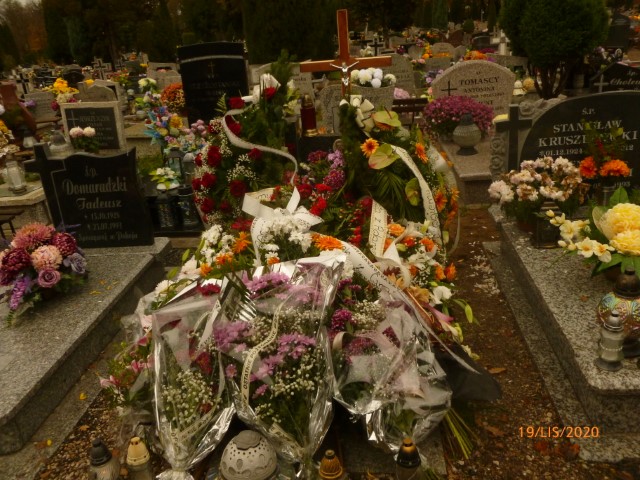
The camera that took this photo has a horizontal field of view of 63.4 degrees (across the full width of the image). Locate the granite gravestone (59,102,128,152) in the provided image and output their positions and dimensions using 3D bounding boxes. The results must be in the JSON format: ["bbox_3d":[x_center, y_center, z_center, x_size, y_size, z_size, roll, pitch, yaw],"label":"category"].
[{"bbox_3d":[-2.623,-1.294,6.000,0.607,0.587,0.120,-1,20,7],"label":"granite gravestone"}]

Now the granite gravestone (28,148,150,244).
[{"bbox_3d":[-1.440,-0.288,3.292,0.687,0.687,0.100,-3,23,5],"label":"granite gravestone"}]

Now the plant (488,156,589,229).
[{"bbox_3d":[1.418,-0.288,3.380,0.610,0.509,0.488,-1,20,7],"label":"plant"}]

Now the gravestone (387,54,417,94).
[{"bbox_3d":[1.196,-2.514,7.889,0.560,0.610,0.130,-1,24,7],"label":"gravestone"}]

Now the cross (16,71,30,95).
[{"bbox_3d":[-5.492,-2.902,9.599,0.250,0.430,0.060,-2,22,8],"label":"cross"}]

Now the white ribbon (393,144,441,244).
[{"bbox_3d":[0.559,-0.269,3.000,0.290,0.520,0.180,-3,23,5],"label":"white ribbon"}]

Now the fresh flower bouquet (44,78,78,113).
[{"bbox_3d":[-3.657,-2.035,7.300,0.478,0.464,0.382,-1,20,7],"label":"fresh flower bouquet"}]

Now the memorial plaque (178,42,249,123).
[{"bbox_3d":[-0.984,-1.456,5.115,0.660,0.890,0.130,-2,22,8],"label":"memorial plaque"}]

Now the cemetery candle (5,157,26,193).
[{"bbox_3d":[-2.704,-0.590,4.600,0.145,0.345,0.145,-1,20,7],"label":"cemetery candle"}]

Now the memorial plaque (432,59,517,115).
[{"bbox_3d":[1.548,-1.482,5.307,0.819,0.702,0.140,-3,23,5],"label":"memorial plaque"}]

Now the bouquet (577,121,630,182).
[{"bbox_3d":[1.638,-0.504,2.980,0.260,0.310,0.220,-3,23,5],"label":"bouquet"}]

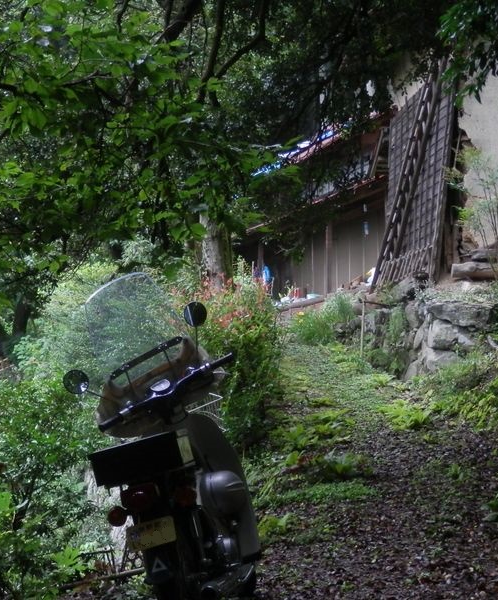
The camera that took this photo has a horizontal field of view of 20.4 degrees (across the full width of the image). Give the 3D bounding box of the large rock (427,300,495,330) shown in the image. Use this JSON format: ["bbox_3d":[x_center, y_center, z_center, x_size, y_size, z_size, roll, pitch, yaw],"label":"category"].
[{"bbox_3d":[2.844,0.208,18.600,0.840,0.360,0.600,1,-4,-10],"label":"large rock"}]

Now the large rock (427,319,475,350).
[{"bbox_3d":[2.709,0.468,18.550,0.600,0.410,0.520,1,-4,-10],"label":"large rock"}]

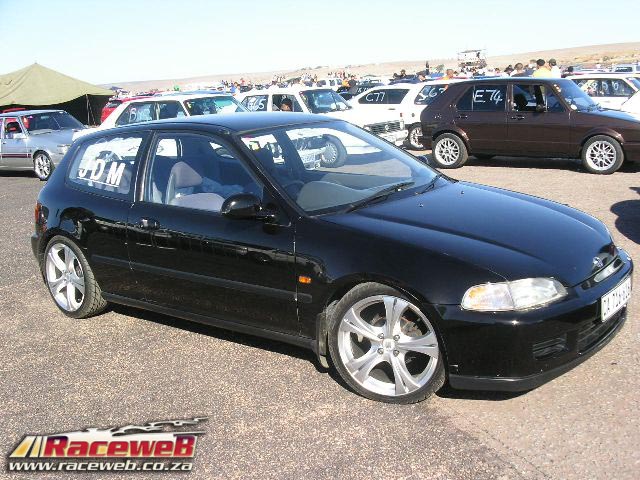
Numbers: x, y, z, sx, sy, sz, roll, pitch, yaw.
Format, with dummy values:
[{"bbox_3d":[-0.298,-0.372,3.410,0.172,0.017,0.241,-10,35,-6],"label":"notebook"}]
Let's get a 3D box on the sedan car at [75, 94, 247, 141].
[{"bbox_3d":[-2.295,-1.677,11.821,4.400,1.400,1.660,6,15,37],"label":"sedan car"}]

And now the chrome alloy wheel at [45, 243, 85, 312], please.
[{"bbox_3d":[-1.659,0.231,4.766,0.460,0.460,0.180,6,16,38],"label":"chrome alloy wheel"}]

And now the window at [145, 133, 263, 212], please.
[{"bbox_3d":[-0.630,-0.372,3.869,0.970,0.444,0.050,6,-9,38],"label":"window"}]

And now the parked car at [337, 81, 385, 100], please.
[{"bbox_3d":[2.250,-4.856,25.216,4.100,1.420,1.660,-2,12,6],"label":"parked car"}]

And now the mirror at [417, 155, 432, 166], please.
[{"bbox_3d":[0.681,-0.520,4.765,0.125,0.125,0.230,6,16,38],"label":"mirror"}]

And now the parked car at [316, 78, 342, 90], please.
[{"bbox_3d":[1.158,-11.584,54.172,4.300,1.650,1.700,6,15,38],"label":"parked car"}]

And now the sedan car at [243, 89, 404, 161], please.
[{"bbox_3d":[-0.264,-2.224,13.707,3.900,1.400,1.620,6,15,36],"label":"sedan car"}]

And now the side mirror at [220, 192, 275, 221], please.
[{"bbox_3d":[-0.360,-0.170,3.441,0.125,0.125,0.230,6,16,38],"label":"side mirror"}]

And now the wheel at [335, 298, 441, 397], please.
[{"bbox_3d":[0.333,0.467,3.239,0.475,0.475,0.170,2,13,23],"label":"wheel"}]

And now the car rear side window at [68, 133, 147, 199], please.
[{"bbox_3d":[-1.350,-0.469,4.433,0.710,0.411,0.050,6,-9,38],"label":"car rear side window"}]

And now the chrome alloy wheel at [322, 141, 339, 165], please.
[{"bbox_3d":[0.215,-1.581,12.655,0.410,0.410,0.170,4,14,32],"label":"chrome alloy wheel"}]

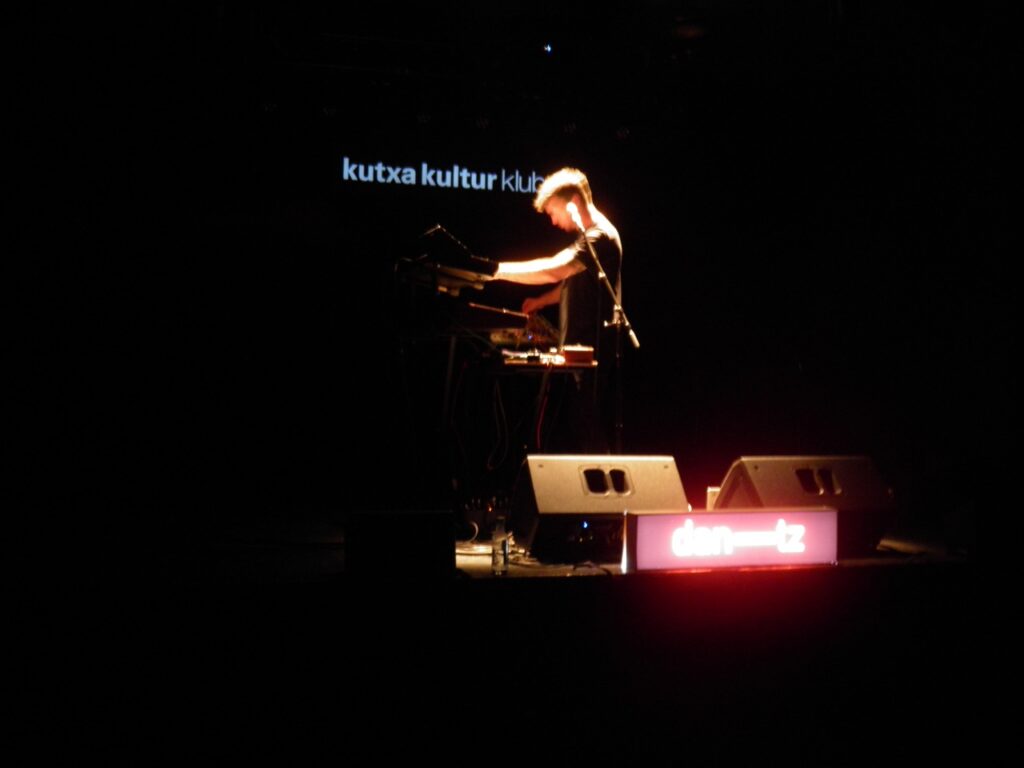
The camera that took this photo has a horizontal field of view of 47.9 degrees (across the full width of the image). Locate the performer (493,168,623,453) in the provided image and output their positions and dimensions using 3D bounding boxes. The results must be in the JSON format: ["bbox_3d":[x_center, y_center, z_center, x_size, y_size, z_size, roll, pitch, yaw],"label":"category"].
[{"bbox_3d":[0.217,-0.141,5.264,0.570,1.704,0.500,0,-3,-9],"label":"performer"}]

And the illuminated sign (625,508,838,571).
[{"bbox_3d":[0.762,0.551,4.060,0.775,0.200,0.130,1,-3,-15],"label":"illuminated sign"}]

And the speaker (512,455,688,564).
[{"bbox_3d":[0.308,0.468,4.284,0.575,0.390,0.430,1,-3,-16],"label":"speaker"}]

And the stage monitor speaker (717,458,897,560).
[{"bbox_3d":[1.104,0.477,4.463,0.575,0.390,0.430,1,-3,-20],"label":"stage monitor speaker"}]

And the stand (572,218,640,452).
[{"bbox_3d":[0.412,-0.042,5.008,0.580,1.480,0.500,-2,-3,30],"label":"stand"}]

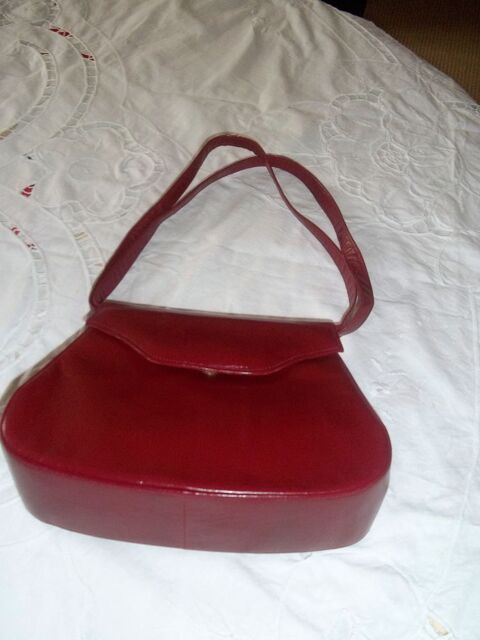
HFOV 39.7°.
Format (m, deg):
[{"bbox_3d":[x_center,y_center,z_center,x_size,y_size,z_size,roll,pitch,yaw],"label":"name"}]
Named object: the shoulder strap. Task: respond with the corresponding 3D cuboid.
[{"bbox_3d":[0.000,-0.107,0.720,0.274,0.048,0.290,4,50,0],"label":"shoulder strap"}]

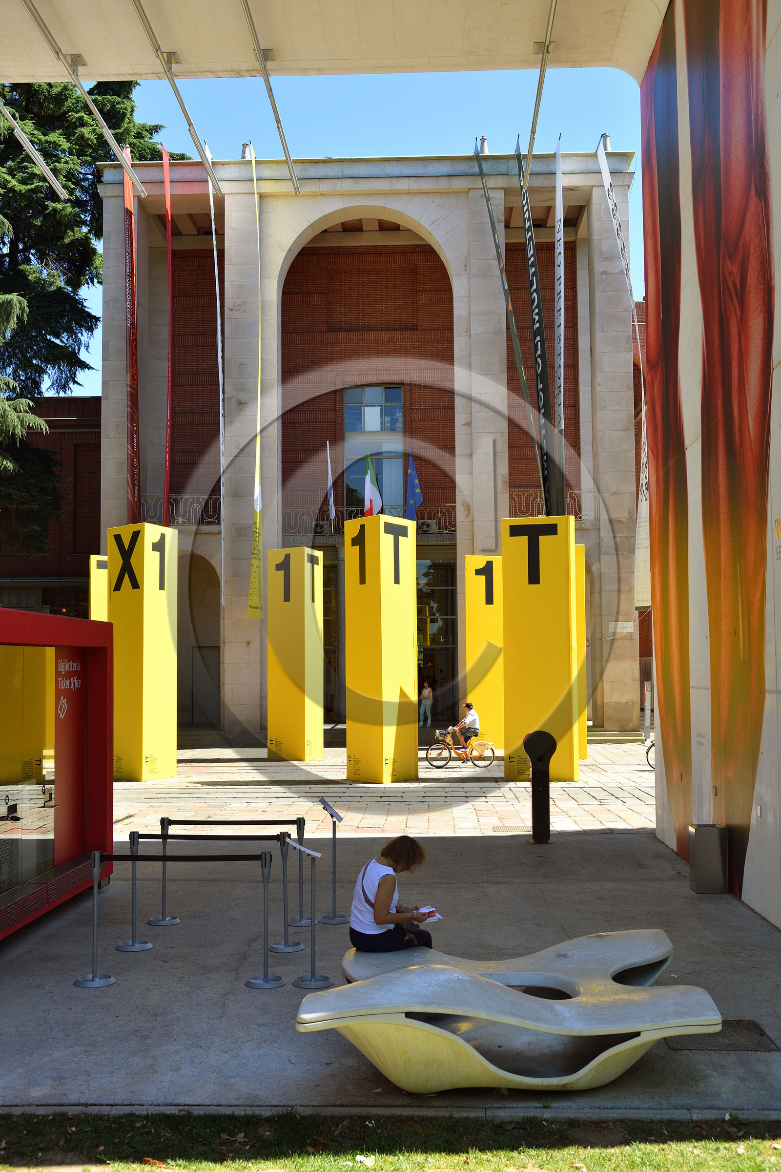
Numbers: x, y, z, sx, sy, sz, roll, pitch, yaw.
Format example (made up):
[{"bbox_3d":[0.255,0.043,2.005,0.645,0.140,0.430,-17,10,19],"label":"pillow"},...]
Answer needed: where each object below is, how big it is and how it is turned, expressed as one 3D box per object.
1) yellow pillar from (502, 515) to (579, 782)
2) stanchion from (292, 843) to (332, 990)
[{"bbox_3d":[3.352,1.392,29.043,1.540,5.760,1.360,-1,-4,12],"label":"yellow pillar"},{"bbox_3d":[-0.611,2.528,10.074,0.345,1.080,0.325,0,-4,2],"label":"stanchion"}]

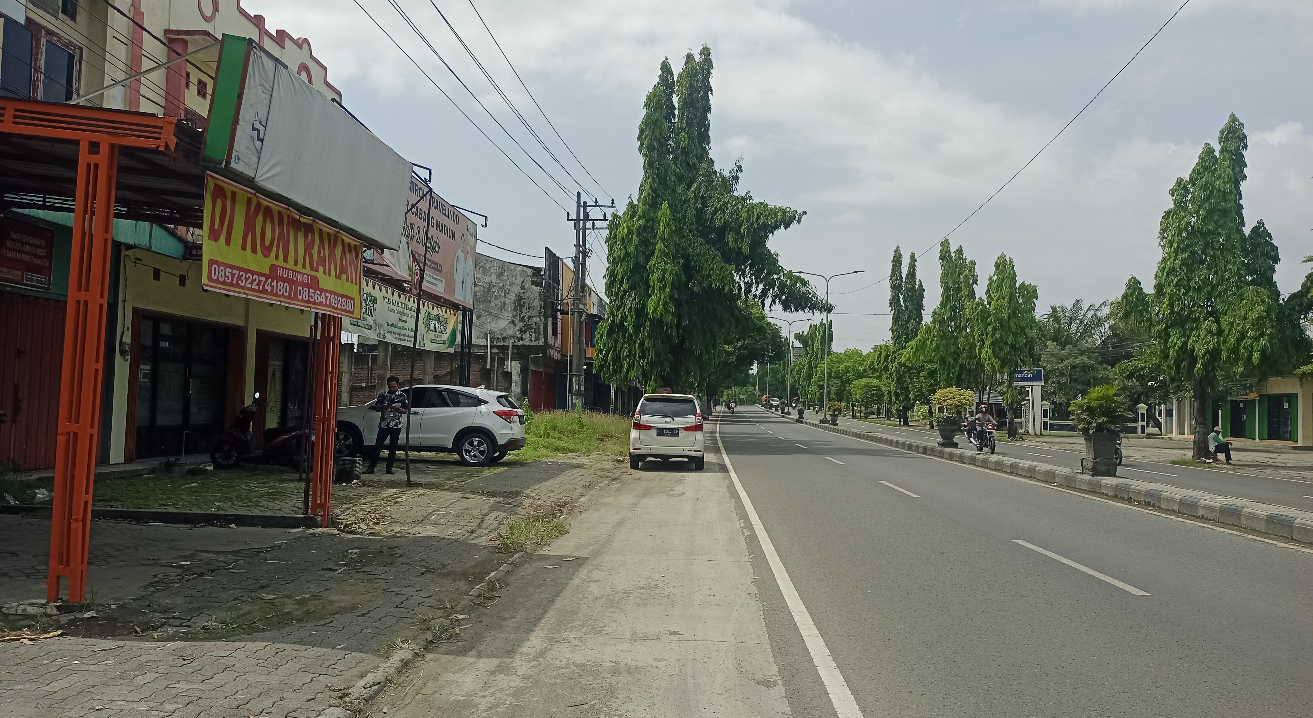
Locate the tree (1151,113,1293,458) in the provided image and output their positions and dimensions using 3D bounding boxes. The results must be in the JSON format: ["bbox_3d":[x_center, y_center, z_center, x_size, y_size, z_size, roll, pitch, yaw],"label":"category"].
[{"bbox_3d":[19.074,-2.441,32.000,4.400,11.700,4.300,1,-2,3],"label":"tree"}]

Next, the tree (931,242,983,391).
[{"bbox_3d":[19.427,-1.464,61.500,3.600,12.400,3.500,1,-2,3],"label":"tree"}]

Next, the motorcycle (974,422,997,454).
[{"bbox_3d":[10.225,2.465,29.400,0.750,1.070,1.950,1,-2,3],"label":"motorcycle"}]

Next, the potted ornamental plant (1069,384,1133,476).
[{"bbox_3d":[8.281,1.331,17.700,1.200,1.700,1.150,1,-2,3],"label":"potted ornamental plant"}]

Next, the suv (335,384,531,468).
[{"bbox_3d":[-4.829,1.301,19.385,4.290,1.605,1.770,1,-2,2],"label":"suv"}]

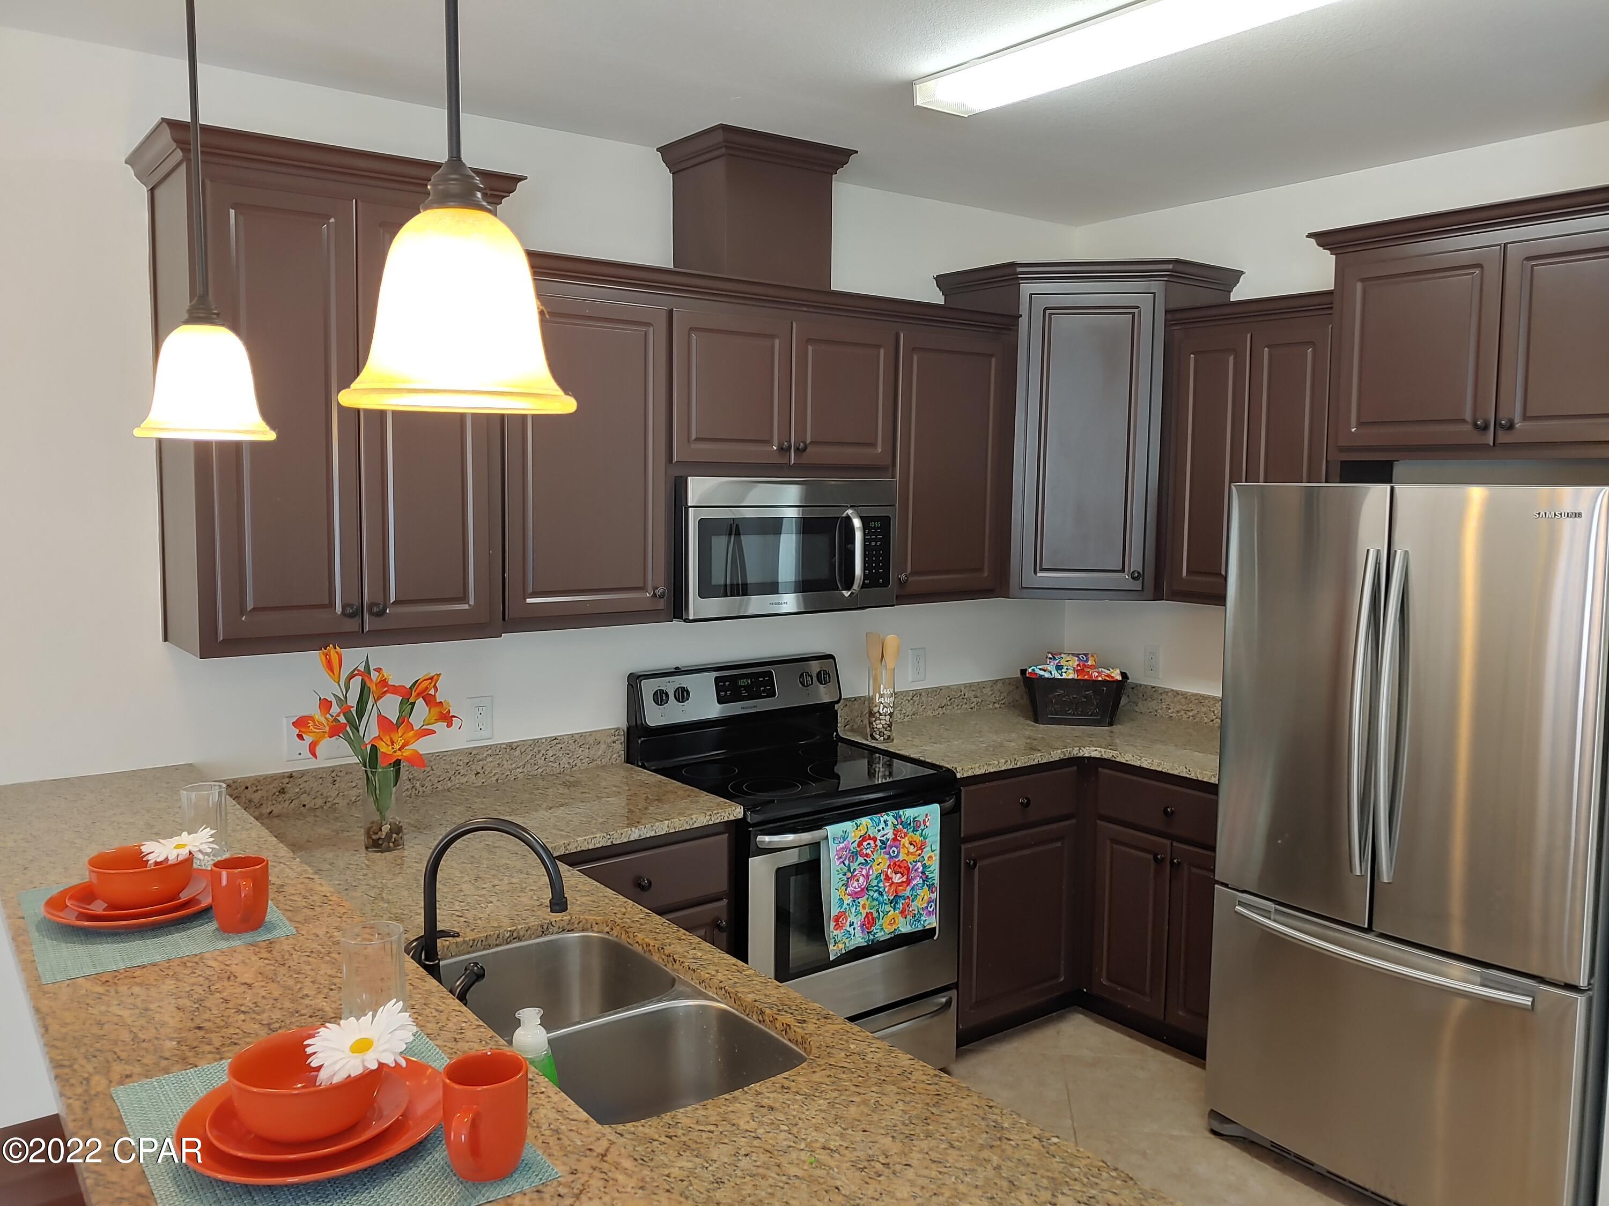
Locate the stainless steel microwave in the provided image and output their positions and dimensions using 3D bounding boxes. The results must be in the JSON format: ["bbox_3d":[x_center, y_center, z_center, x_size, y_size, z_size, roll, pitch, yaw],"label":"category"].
[{"bbox_3d":[-0.121,-0.175,3.465,0.755,0.390,0.395,-4,7,-38],"label":"stainless steel microwave"}]

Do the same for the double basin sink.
[{"bbox_3d":[-0.351,0.752,1.837,0.425,0.205,0.750,-4,7,-38],"label":"double basin sink"}]

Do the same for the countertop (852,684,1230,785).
[{"bbox_3d":[0.939,0.423,3.837,1.241,0.136,1.275,-4,7,-37],"label":"countertop"}]

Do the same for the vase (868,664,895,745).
[{"bbox_3d":[0.252,0.332,3.828,0.085,0.250,0.085,1,6,4],"label":"vase"}]

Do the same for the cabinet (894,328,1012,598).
[{"bbox_3d":[0.396,-0.456,3.923,0.570,0.870,0.341,-4,7,-37],"label":"cabinet"}]

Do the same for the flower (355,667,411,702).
[{"bbox_3d":[-0.974,0.187,2.680,0.090,0.080,0.110,3,6,26],"label":"flower"}]

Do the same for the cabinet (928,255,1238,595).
[{"bbox_3d":[0.990,-0.595,4.202,1.000,1.105,0.760,1,5,7],"label":"cabinet"}]

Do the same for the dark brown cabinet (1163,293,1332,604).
[{"bbox_3d":[1.512,-0.458,3.734,0.351,0.935,0.594,-4,7,-37],"label":"dark brown cabinet"}]

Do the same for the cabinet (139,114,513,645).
[{"bbox_3d":[-1.079,-0.443,2.672,0.748,1.065,0.425,-4,7,-38],"label":"cabinet"}]

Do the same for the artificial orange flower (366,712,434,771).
[{"bbox_3d":[-0.903,0.309,2.600,0.148,0.125,0.095,-2,6,-19],"label":"artificial orange flower"}]

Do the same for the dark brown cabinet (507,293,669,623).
[{"bbox_3d":[-0.646,-0.390,3.146,0.495,0.880,0.341,-4,7,-37],"label":"dark brown cabinet"}]

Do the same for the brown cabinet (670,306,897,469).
[{"bbox_3d":[-0.137,-0.609,3.455,0.780,0.420,0.325,-4,7,-38],"label":"brown cabinet"}]

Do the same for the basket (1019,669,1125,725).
[{"bbox_3d":[0.955,0.337,4.125,0.355,0.165,0.210,1,5,11],"label":"basket"}]

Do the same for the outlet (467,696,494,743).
[{"bbox_3d":[-0.881,0.317,3.164,0.071,0.116,0.008,-4,7,-38],"label":"outlet"}]

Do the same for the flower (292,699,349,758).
[{"bbox_3d":[-1.075,0.279,2.580,0.115,0.128,0.100,4,6,33],"label":"flower"}]

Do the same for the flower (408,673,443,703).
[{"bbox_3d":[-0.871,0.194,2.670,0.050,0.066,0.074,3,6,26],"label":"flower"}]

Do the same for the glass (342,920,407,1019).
[{"bbox_3d":[-0.520,0.466,1.403,0.071,0.140,0.071,-2,6,-21],"label":"glass"}]

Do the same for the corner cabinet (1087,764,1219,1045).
[{"bbox_3d":[1.360,0.914,3.777,0.633,0.840,0.615,-4,7,-38],"label":"corner cabinet"}]

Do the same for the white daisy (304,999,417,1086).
[{"bbox_3d":[-0.439,0.438,1.149,0.110,0.035,0.110,8,30,33],"label":"white daisy"}]

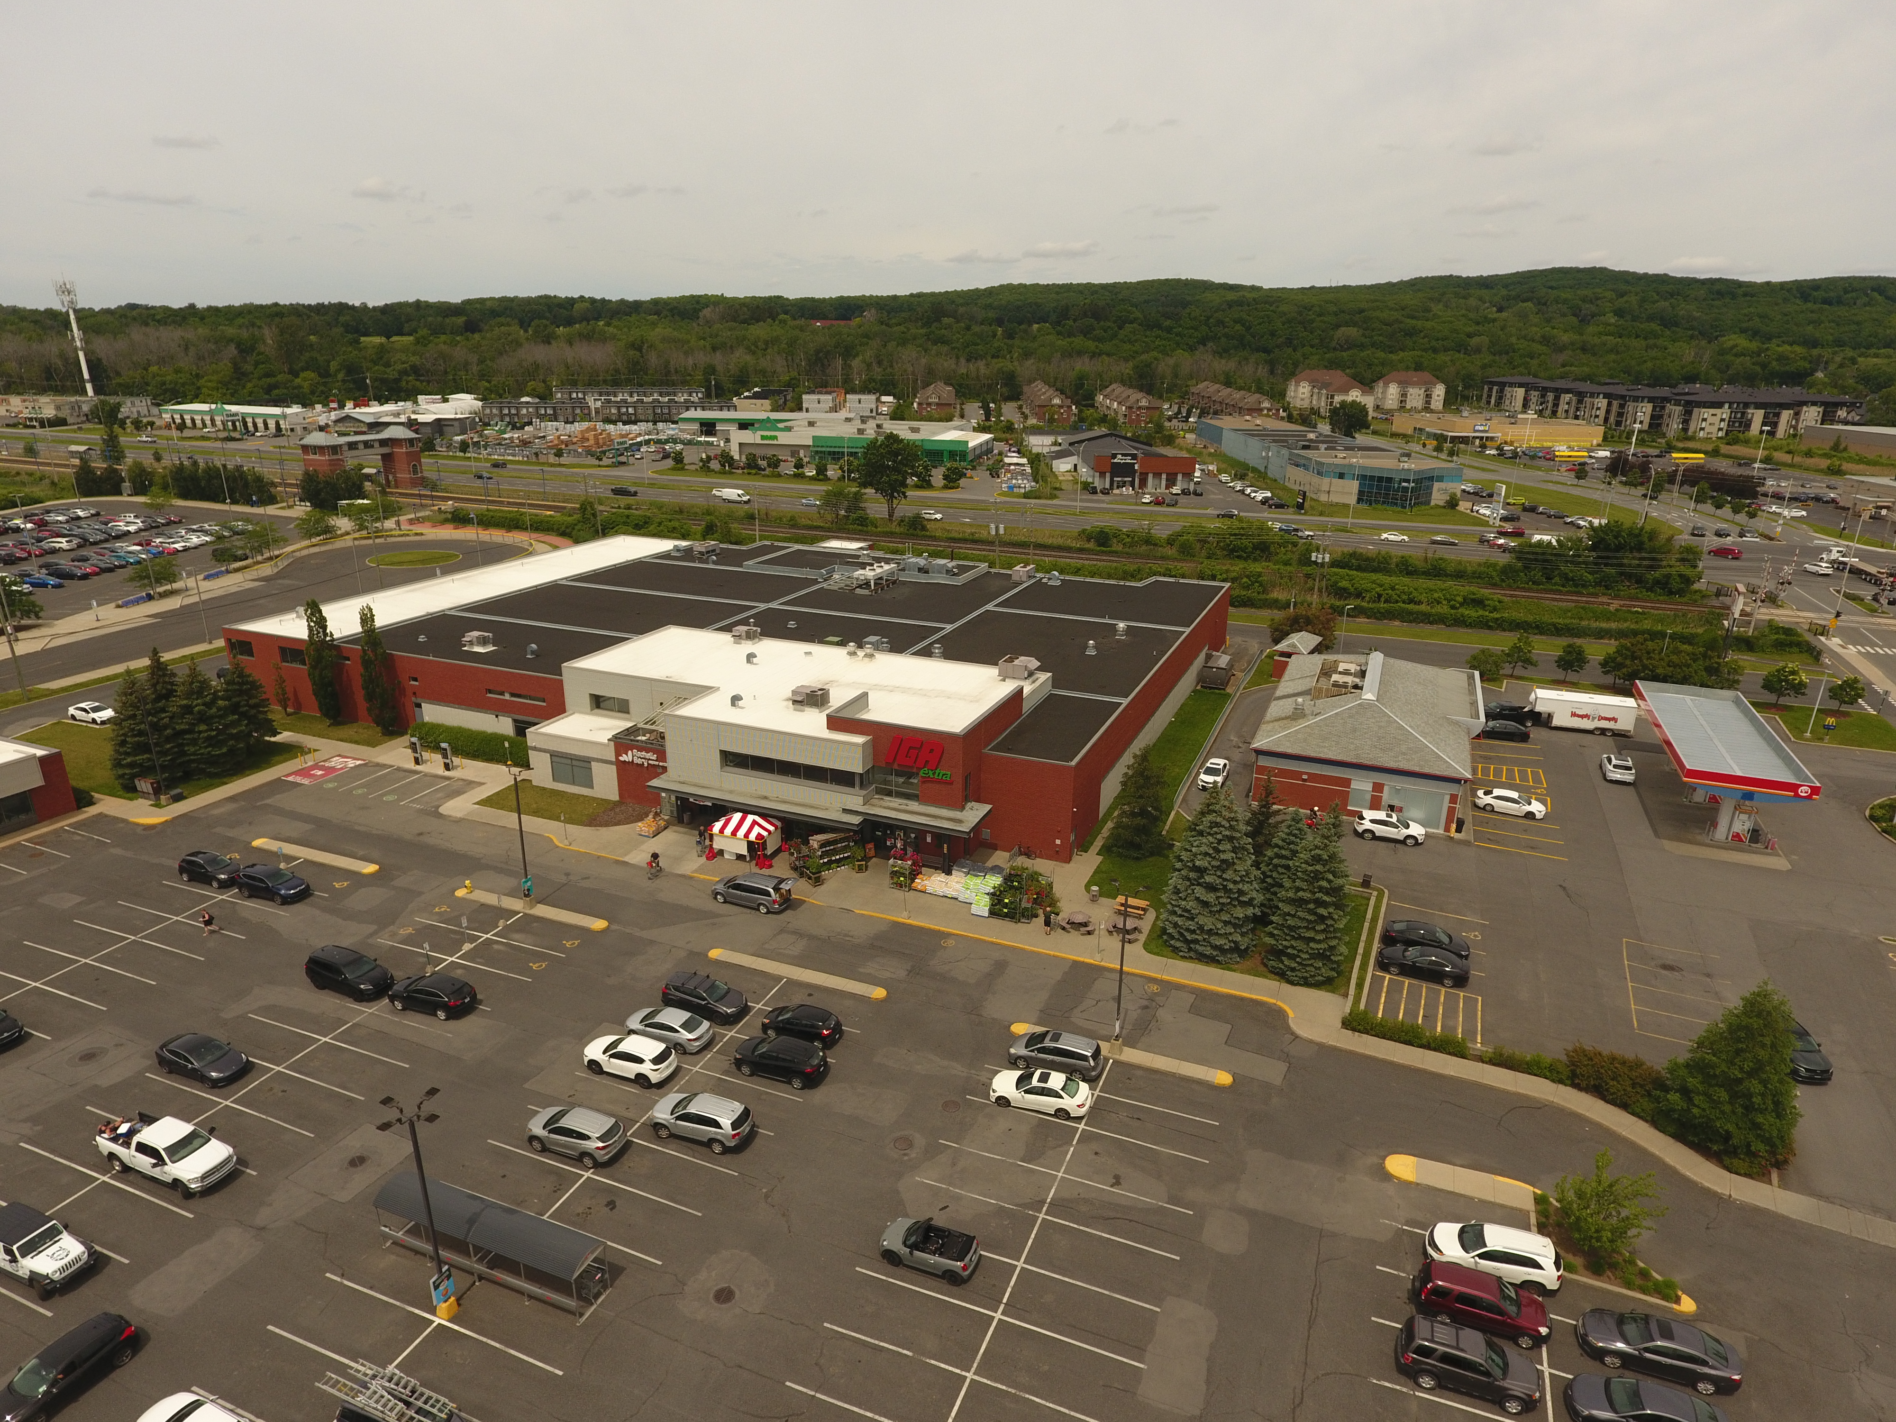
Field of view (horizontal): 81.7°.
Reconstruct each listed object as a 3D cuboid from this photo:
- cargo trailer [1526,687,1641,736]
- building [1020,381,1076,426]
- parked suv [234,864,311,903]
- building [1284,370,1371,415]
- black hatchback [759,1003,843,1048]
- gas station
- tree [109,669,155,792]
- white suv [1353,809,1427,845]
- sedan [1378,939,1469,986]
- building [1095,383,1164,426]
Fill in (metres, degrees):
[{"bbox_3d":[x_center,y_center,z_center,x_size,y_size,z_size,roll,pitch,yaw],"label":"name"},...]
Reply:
[{"bbox_3d":[56.462,0.150,97.891,8.150,2.950,2.500,6,20,17],"label":"cargo trailer"},{"bbox_3d":[42.420,-131.158,469.172,15.000,14.500,35.000,-2,19,-7],"label":"building"},{"bbox_3d":[-41.663,10.622,67.580,4.520,1.660,1.820,7,20,18],"label":"parked suv"},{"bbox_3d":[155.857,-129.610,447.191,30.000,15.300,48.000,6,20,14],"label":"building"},{"bbox_3d":[-7.207,15.479,54.540,4.400,1.500,1.770,8,21,21],"label":"black hatchback"},{"bbox_3d":[56.305,3.896,81.116,7.102,5.730,21.414,7,20,22],"label":"gas station"},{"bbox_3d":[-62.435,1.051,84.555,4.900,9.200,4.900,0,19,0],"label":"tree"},{"bbox_3d":[30.635,8.078,75.508,4.540,1.680,1.840,7,20,22],"label":"white suv"},{"bbox_3d":[26.077,13.707,59.801,4.700,1.460,1.830,9,21,25],"label":"sedan"},{"bbox_3d":[69.388,-115.566,412.058,13.600,11.000,62.000,0,20,0],"label":"building"}]

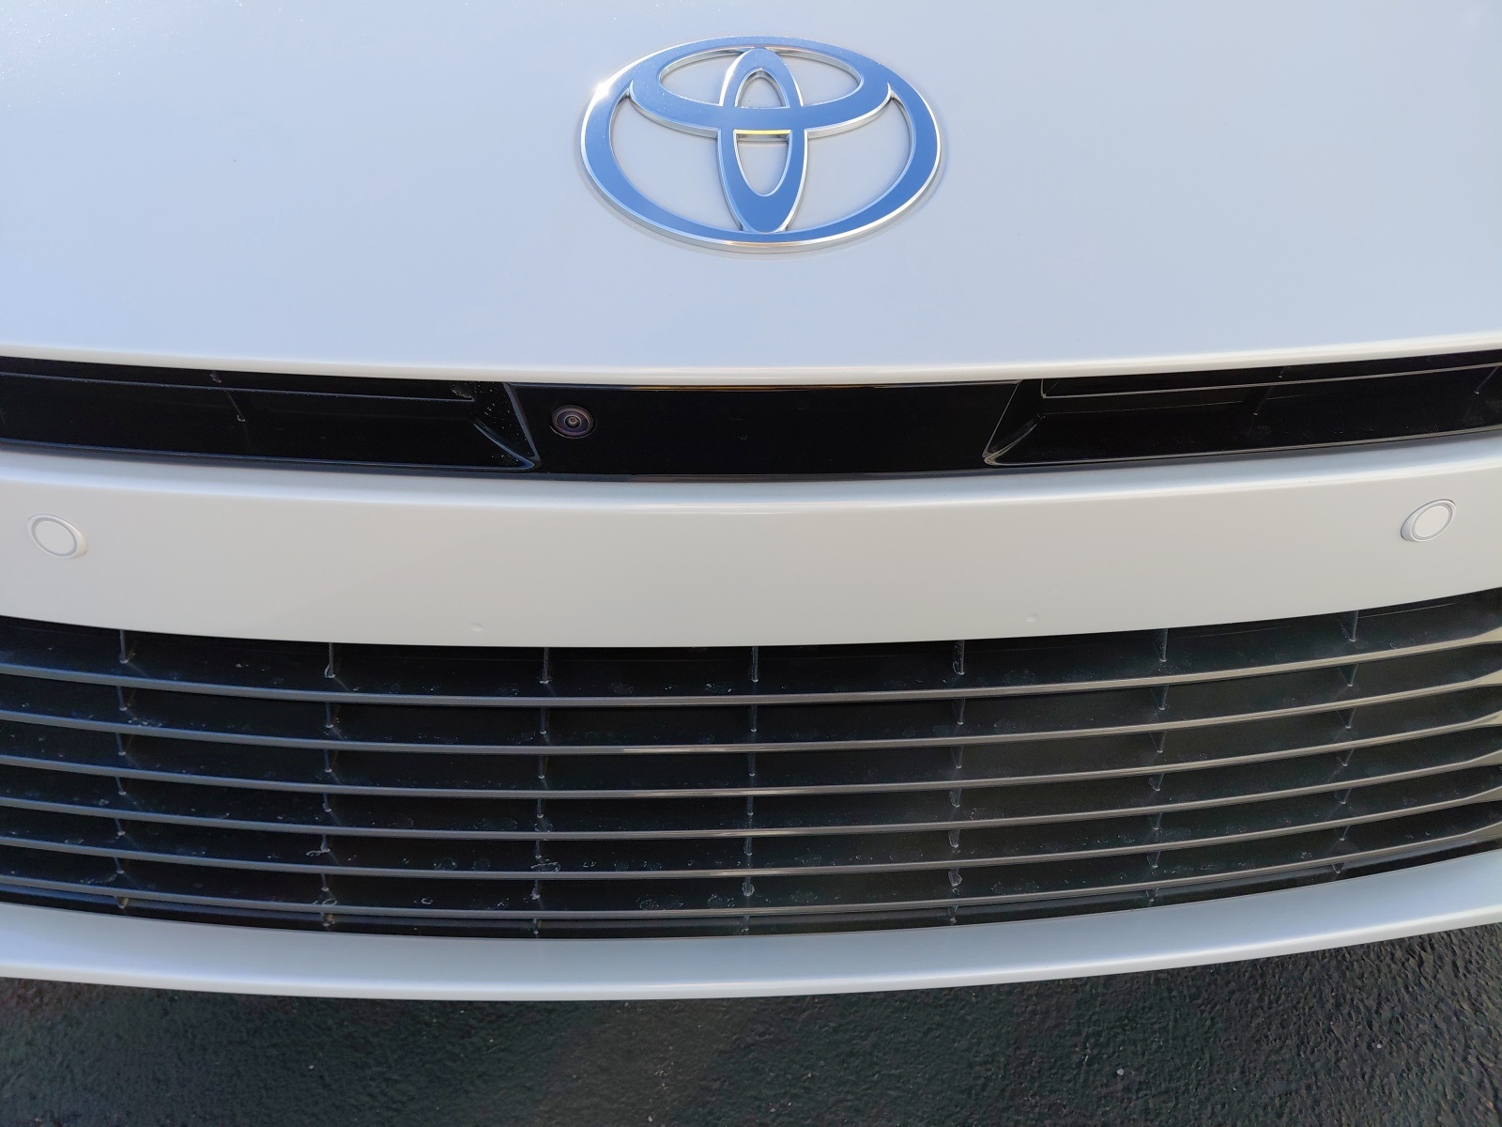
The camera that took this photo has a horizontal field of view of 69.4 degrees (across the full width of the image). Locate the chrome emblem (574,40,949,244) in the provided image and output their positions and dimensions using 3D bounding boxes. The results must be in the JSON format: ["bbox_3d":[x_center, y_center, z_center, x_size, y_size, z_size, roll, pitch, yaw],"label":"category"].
[{"bbox_3d":[0.005,-0.181,0.467,0.152,0.012,0.104,0,74,-1],"label":"chrome emblem"}]

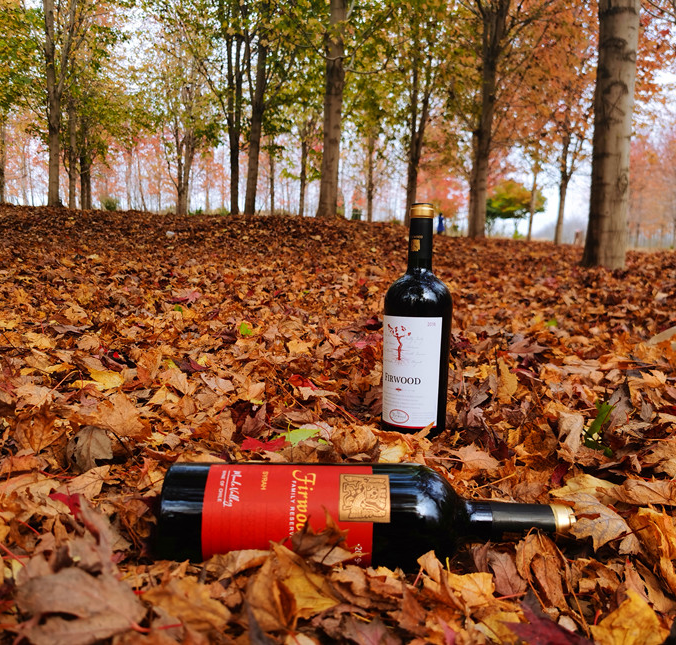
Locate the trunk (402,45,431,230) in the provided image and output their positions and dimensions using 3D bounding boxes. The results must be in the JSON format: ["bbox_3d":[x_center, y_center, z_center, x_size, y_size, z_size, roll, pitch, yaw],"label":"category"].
[{"bbox_3d":[1.512,-3.566,13.000,0.420,3.500,0.320,1,6,0],"label":"trunk"}]

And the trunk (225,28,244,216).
[{"bbox_3d":[-2.006,-3.876,13.000,0.360,3.700,0.280,1,6,0],"label":"trunk"}]

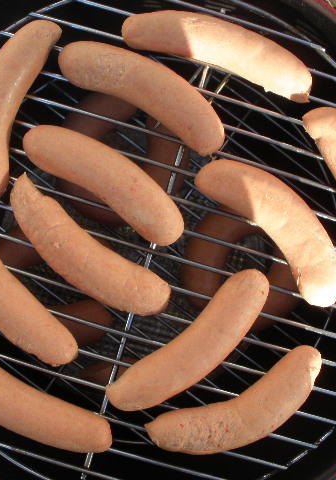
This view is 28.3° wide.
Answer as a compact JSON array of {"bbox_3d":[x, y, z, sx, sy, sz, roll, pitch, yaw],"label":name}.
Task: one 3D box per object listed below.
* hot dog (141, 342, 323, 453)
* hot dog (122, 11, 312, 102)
[{"bbox_3d":[0.054,0.122,0.477,0.135,0.035,0.047,-26,89,-3],"label":"hot dog"},{"bbox_3d":[0.039,-0.141,0.487,0.145,0.034,0.039,19,87,-1],"label":"hot dog"}]

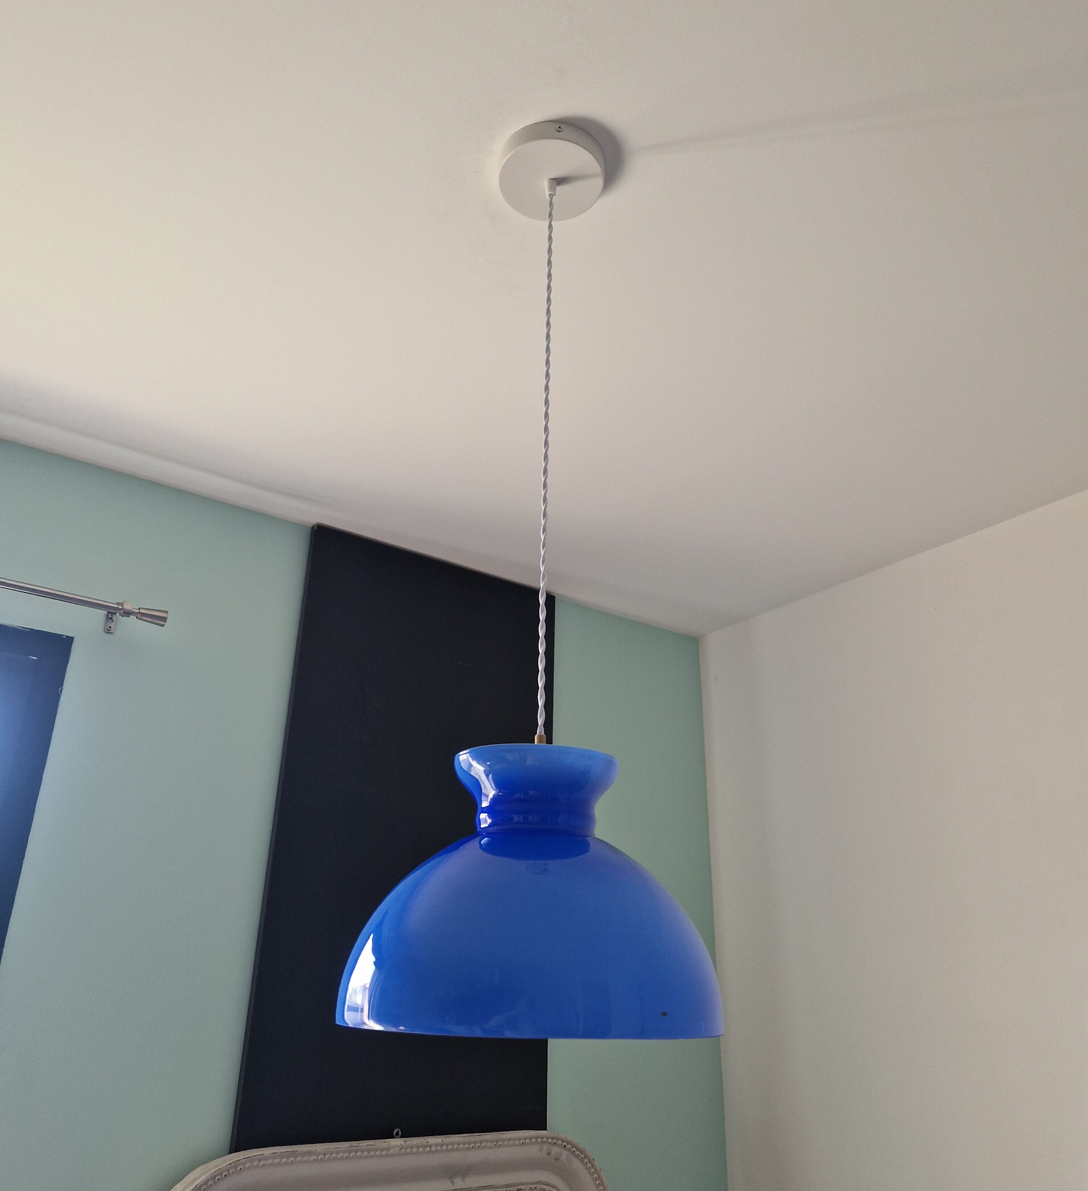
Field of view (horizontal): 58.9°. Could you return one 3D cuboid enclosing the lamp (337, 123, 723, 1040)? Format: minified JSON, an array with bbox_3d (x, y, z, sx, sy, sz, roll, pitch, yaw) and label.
[{"bbox_3d":[-0.002,-0.084,0.952,0.300,0.937,0.300,1,-24,0],"label":"lamp"}]

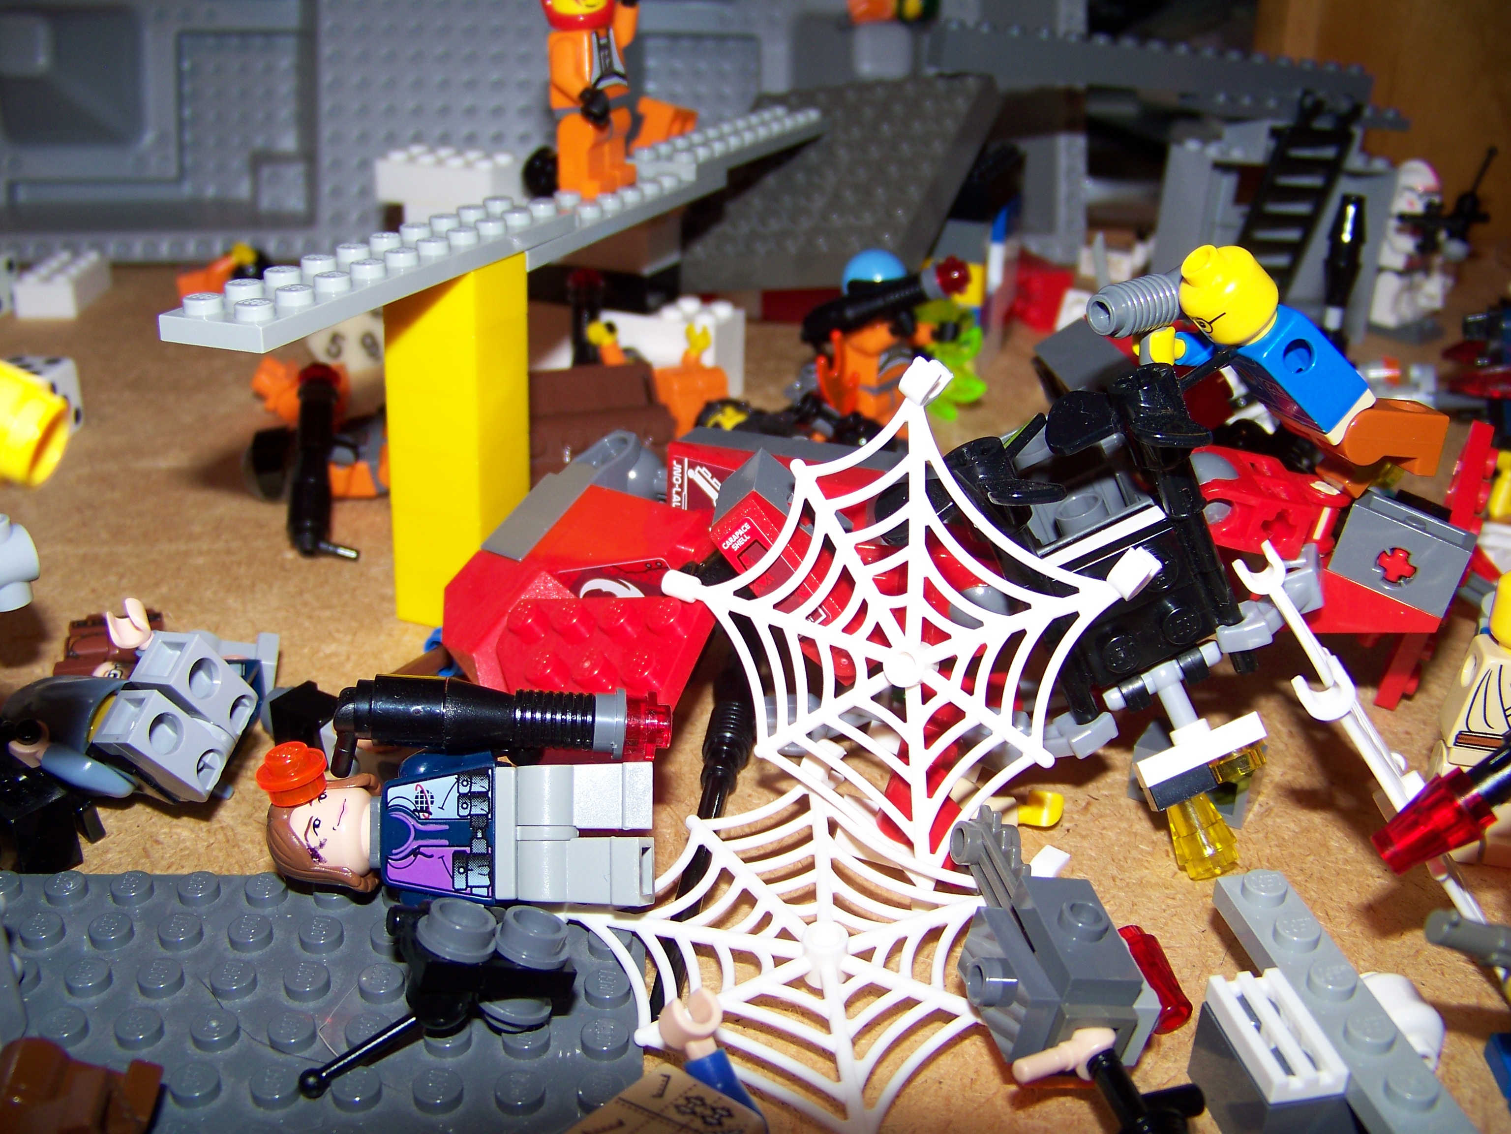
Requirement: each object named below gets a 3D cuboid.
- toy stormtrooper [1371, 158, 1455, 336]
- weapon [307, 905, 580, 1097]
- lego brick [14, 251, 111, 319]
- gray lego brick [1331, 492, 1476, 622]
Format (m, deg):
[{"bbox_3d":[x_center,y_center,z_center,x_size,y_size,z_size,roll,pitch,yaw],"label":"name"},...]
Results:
[{"bbox_3d":[0.170,-0.083,0.403,0.018,0.043,0.015,-13,28,-32],"label":"toy stormtrooper"},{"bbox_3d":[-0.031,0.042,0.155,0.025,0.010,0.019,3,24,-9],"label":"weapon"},{"bbox_3d":[-0.185,-0.076,0.420,0.016,0.011,0.032,0,24,-4],"label":"lego brick"},{"bbox_3d":[0.086,-0.002,0.209,0.016,0.010,0.008,27,31,22],"label":"gray lego brick"}]

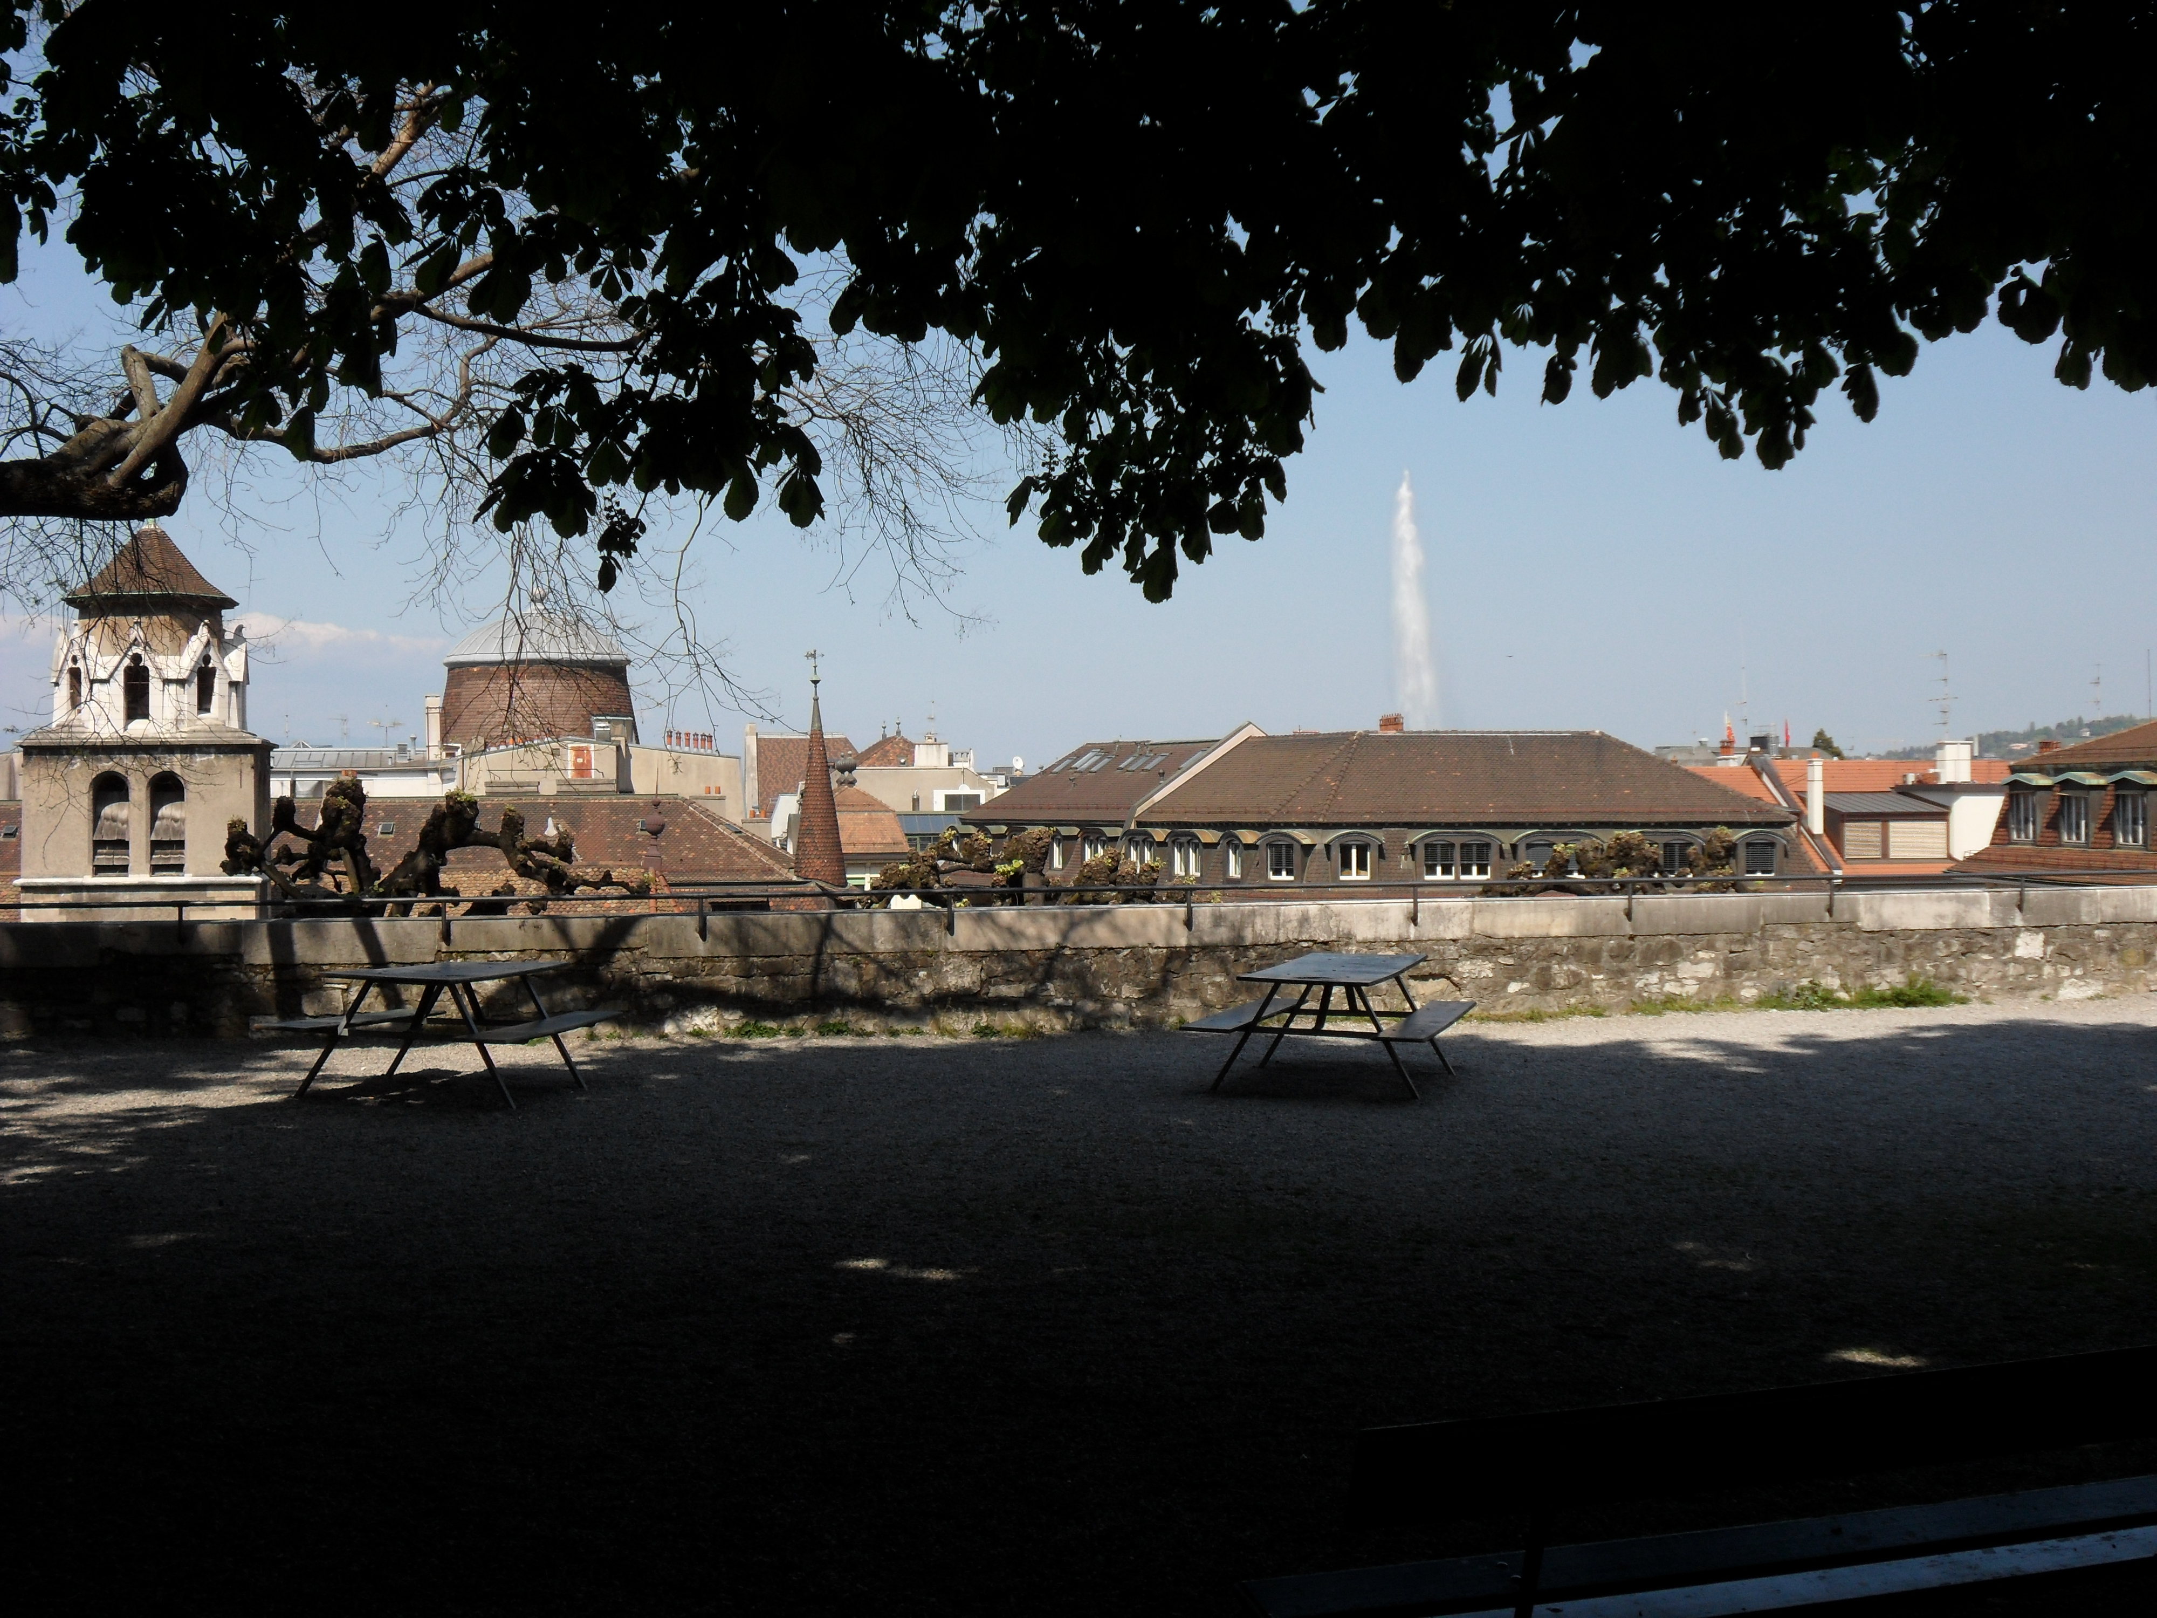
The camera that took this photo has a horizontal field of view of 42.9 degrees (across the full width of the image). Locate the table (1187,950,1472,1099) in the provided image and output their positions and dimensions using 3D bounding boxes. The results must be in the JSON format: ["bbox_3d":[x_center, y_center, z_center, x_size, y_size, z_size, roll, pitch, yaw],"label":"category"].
[{"bbox_3d":[1.662,1.392,17.620,1.500,0.750,2.030,1,1,17],"label":"table"}]

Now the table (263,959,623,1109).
[{"bbox_3d":[-3.829,1.346,16.677,1.500,0.750,2.030,1,1,8],"label":"table"}]

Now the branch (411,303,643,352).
[{"bbox_3d":[-2.512,-2.197,12.500,1.060,0.230,0.300,0,1,0],"label":"branch"}]

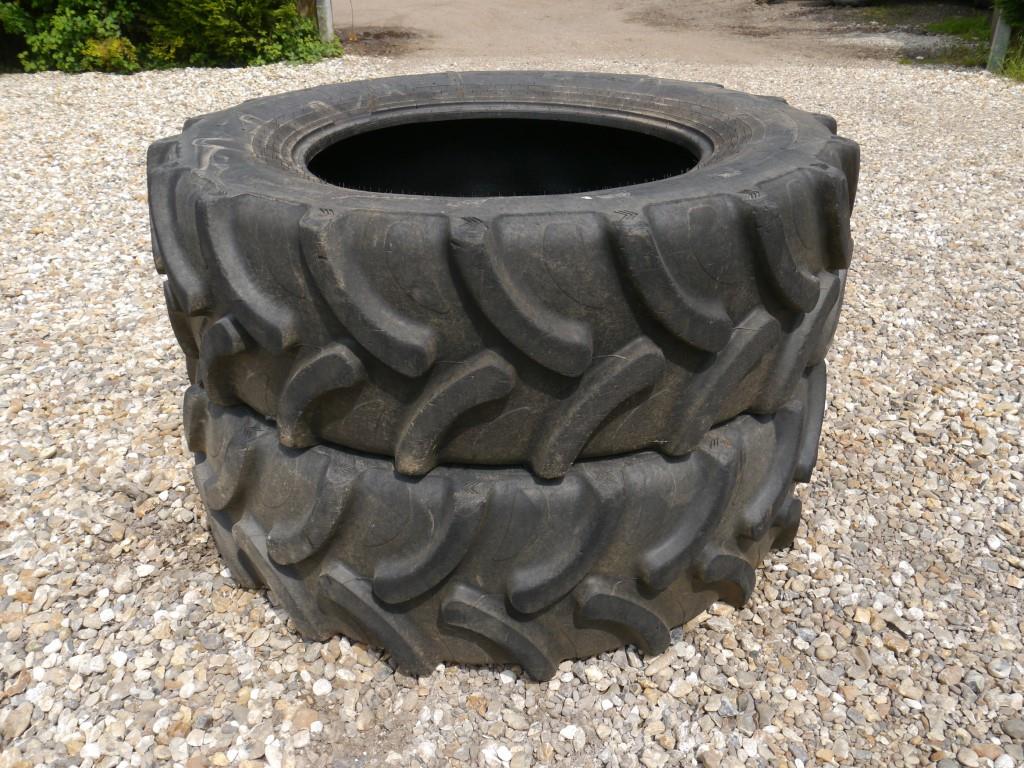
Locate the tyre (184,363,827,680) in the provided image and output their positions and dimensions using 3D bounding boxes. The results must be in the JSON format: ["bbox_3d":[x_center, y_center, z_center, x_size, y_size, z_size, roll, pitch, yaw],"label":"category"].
[{"bbox_3d":[-0.016,0.027,2.268,1.600,0.484,1.600,-1,29,0],"label":"tyre"}]

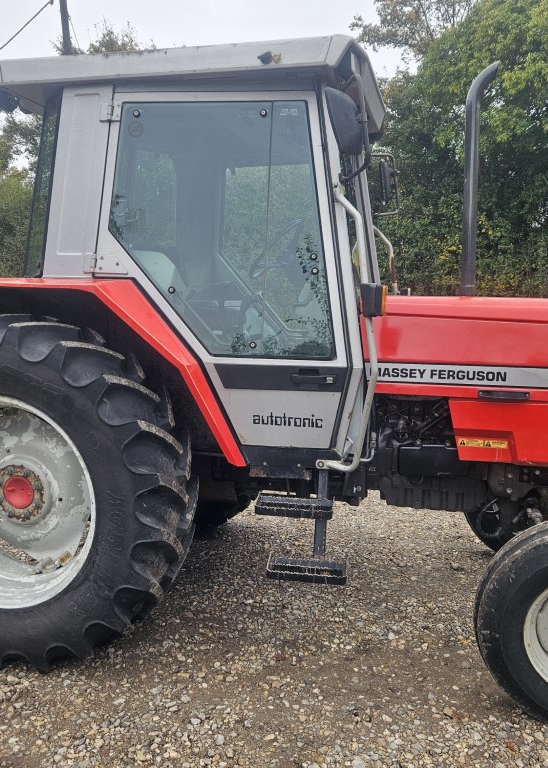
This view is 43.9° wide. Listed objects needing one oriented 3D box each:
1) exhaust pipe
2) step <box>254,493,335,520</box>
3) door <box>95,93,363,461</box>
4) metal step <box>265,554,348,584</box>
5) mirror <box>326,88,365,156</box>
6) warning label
[{"bbox_3d":[0.938,-0.917,3.089,0.134,1.032,0.065,2,8,13],"label":"exhaust pipe"},{"bbox_3d":[0.103,0.538,2.985,0.338,0.038,0.172,2,8,13],"label":"step"},{"bbox_3d":[-0.238,-0.482,2.934,1.119,1.510,0.061,2,8,9],"label":"door"},{"bbox_3d":[0.156,0.809,2.954,0.340,0.037,0.146,2,8,13],"label":"metal step"},{"bbox_3d":[0.270,-0.990,2.566,0.063,0.223,0.162,-6,5,26],"label":"mirror"},{"bbox_3d":[0.927,0.265,3.026,0.206,0.035,0.004,2,8,13],"label":"warning label"}]

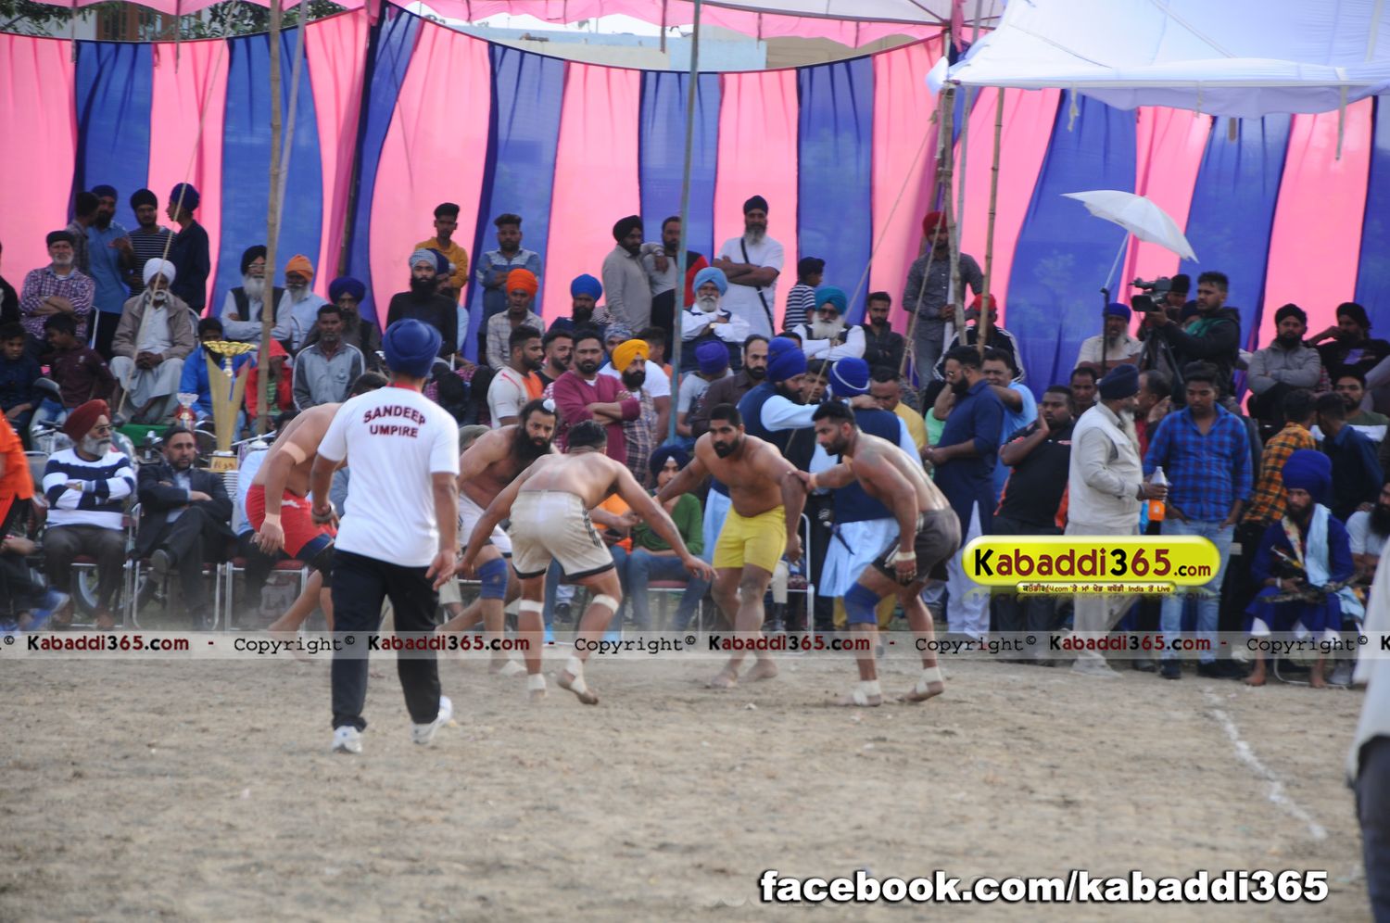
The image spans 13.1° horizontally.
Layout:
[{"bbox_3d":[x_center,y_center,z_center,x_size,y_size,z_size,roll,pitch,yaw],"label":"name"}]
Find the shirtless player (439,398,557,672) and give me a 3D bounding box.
[{"bbox_3d":[-1.104,0.413,33.100,0.780,1.520,0.620,2,1,37],"label":"shirtless player"}]

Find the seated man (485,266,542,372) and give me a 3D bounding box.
[{"bbox_3d":[-1.395,-0.859,46.700,0.480,1.280,0.720,2,1,-3],"label":"seated man"}]

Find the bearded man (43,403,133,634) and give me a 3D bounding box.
[{"bbox_3d":[-3.570,0.310,35.600,0.540,1.350,0.780,2,1,-7],"label":"bearded man"}]

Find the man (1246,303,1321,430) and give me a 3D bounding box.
[{"bbox_3d":[4.505,-0.619,46.300,0.570,1.250,0.750,3,1,5],"label":"man"}]

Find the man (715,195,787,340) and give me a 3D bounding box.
[{"bbox_3d":[0.372,-1.040,44.011,0.520,1.780,0.360,2,1,5],"label":"man"}]

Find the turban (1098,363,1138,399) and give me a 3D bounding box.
[{"bbox_3d":[2.417,-0.459,34.600,0.250,0.210,0.220,8,1,12],"label":"turban"}]

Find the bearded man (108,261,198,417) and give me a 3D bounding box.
[{"bbox_3d":[-4.051,-0.906,45.300,0.620,1.220,0.820,2,1,2],"label":"bearded man"}]

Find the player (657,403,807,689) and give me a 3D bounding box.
[{"bbox_3d":[0.193,0.448,32.200,0.700,1.513,0.600,2,1,22],"label":"player"}]

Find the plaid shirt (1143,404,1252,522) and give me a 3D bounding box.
[{"bbox_3d":[2.671,0.009,32.200,0.570,0.630,0.290,2,1,7],"label":"plaid shirt"}]

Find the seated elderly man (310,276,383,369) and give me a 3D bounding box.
[{"bbox_3d":[-2.611,-0.739,45.000,0.570,1.300,0.750,2,1,-3],"label":"seated elderly man"}]

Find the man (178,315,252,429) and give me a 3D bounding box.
[{"bbox_3d":[-3.484,-0.522,43.800,0.520,1.060,0.680,2,1,-5],"label":"man"}]

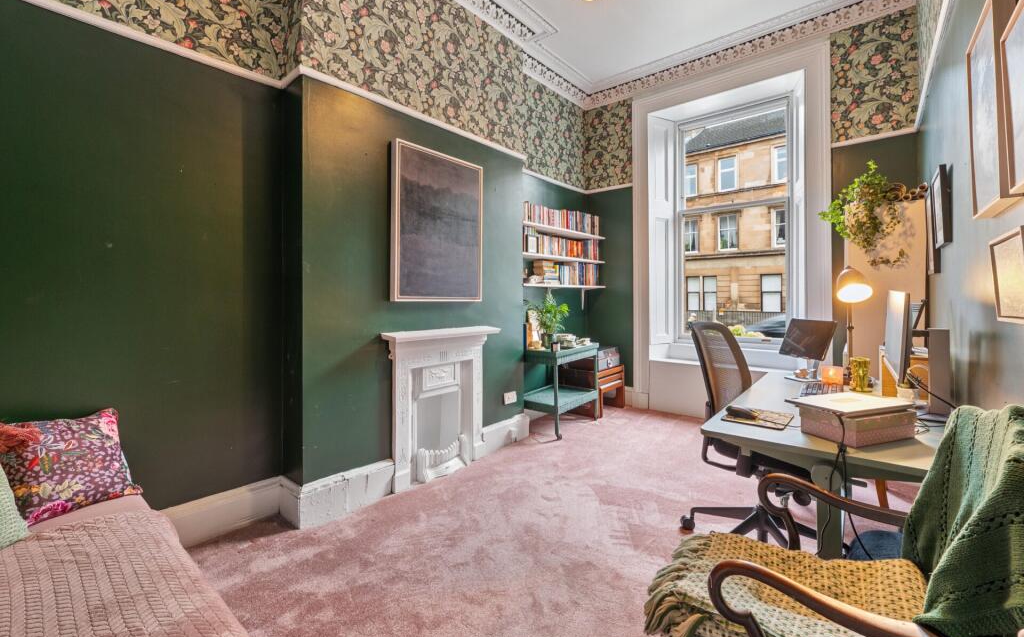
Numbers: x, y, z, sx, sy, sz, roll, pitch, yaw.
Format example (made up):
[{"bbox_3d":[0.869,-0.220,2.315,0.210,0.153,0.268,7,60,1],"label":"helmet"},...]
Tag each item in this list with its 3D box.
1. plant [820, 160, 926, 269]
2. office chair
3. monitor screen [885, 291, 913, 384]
[{"bbox_3d":[2.015,-0.585,2.220,0.430,0.540,0.340,1,2,42],"label":"plant"},{"bbox_3d":[1.172,0.555,1.906,0.650,1.050,0.650,-1,2,-37],"label":"office chair"},{"bbox_3d":[1.486,0.046,1.549,0.040,0.325,0.580,5,5,42],"label":"monitor screen"}]

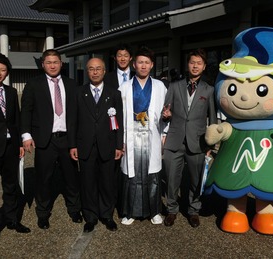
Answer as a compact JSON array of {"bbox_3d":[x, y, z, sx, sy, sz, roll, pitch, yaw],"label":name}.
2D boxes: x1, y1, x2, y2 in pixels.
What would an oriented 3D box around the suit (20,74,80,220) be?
[{"bbox_3d":[-0.870,0.194,3.943,0.548,1.490,0.360,-1,7,-12],"label":"suit"}]

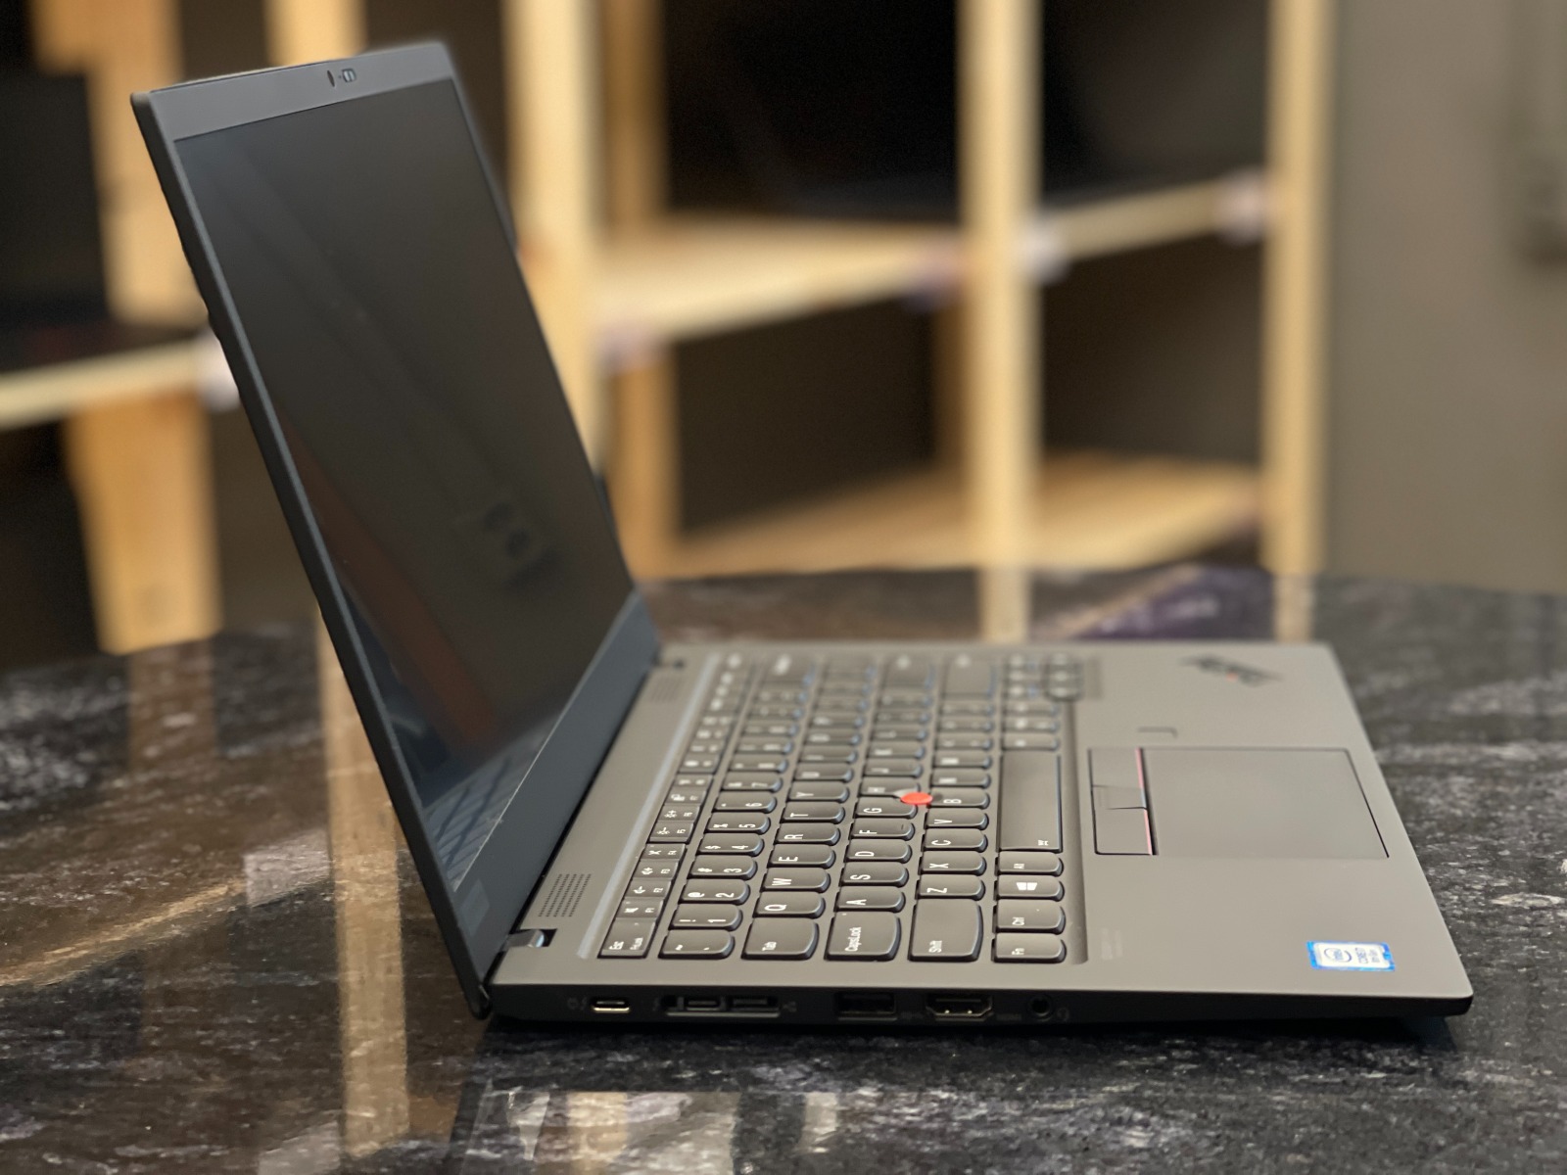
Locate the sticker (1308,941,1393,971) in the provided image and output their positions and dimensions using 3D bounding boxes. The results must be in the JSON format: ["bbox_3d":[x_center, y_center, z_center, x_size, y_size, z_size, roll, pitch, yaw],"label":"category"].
[{"bbox_3d":[0.130,0.084,0.664,0.018,0.001,0.019,0,13,5],"label":"sticker"}]

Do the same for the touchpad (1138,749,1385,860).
[{"bbox_3d":[0.128,0.058,0.785,0.058,0.002,0.100,0,13,5],"label":"touchpad"}]

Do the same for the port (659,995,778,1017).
[{"bbox_3d":[-0.014,0.094,0.658,0.026,0.005,0.007,0,13,5],"label":"port"}]

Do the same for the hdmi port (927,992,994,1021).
[{"bbox_3d":[0.040,0.093,0.653,0.015,0.006,0.007,0,13,5],"label":"hdmi port"}]

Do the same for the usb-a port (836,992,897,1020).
[{"bbox_3d":[0.019,0.093,0.655,0.013,0.007,0.007,0,13,5],"label":"usb-a port"}]

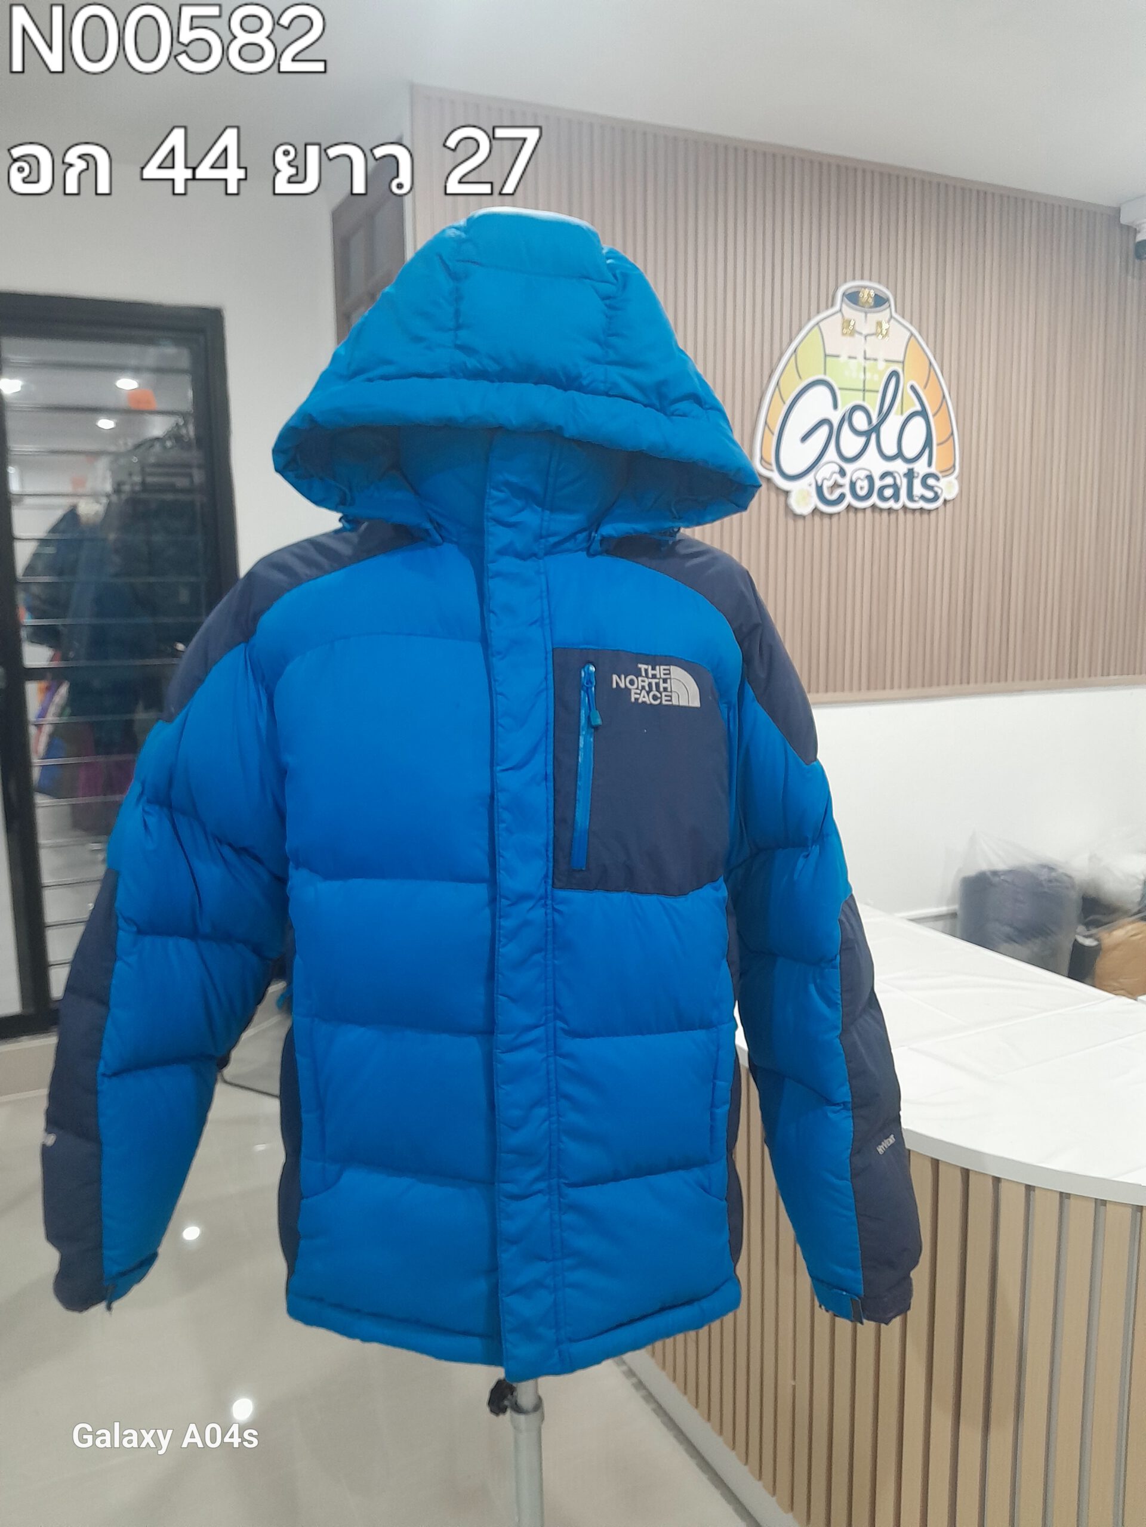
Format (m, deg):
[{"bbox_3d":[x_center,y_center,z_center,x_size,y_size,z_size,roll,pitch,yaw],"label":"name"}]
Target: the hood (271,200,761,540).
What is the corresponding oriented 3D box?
[{"bbox_3d":[-0.045,-0.310,0.920,0.370,0.265,0.270,-1,7,-4],"label":"hood"}]

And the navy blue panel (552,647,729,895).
[{"bbox_3d":[0.053,0.006,0.885,0.145,0.190,0.045,-2,7,-13],"label":"navy blue panel"}]

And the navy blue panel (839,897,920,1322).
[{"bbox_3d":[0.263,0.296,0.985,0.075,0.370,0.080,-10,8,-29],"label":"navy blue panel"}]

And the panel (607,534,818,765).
[{"bbox_3d":[0.116,-0.094,0.960,0.165,0.180,0.140,-2,8,-15],"label":"panel"}]

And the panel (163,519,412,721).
[{"bbox_3d":[-0.238,-0.118,0.960,0.200,0.160,0.140,1,7,8],"label":"panel"}]

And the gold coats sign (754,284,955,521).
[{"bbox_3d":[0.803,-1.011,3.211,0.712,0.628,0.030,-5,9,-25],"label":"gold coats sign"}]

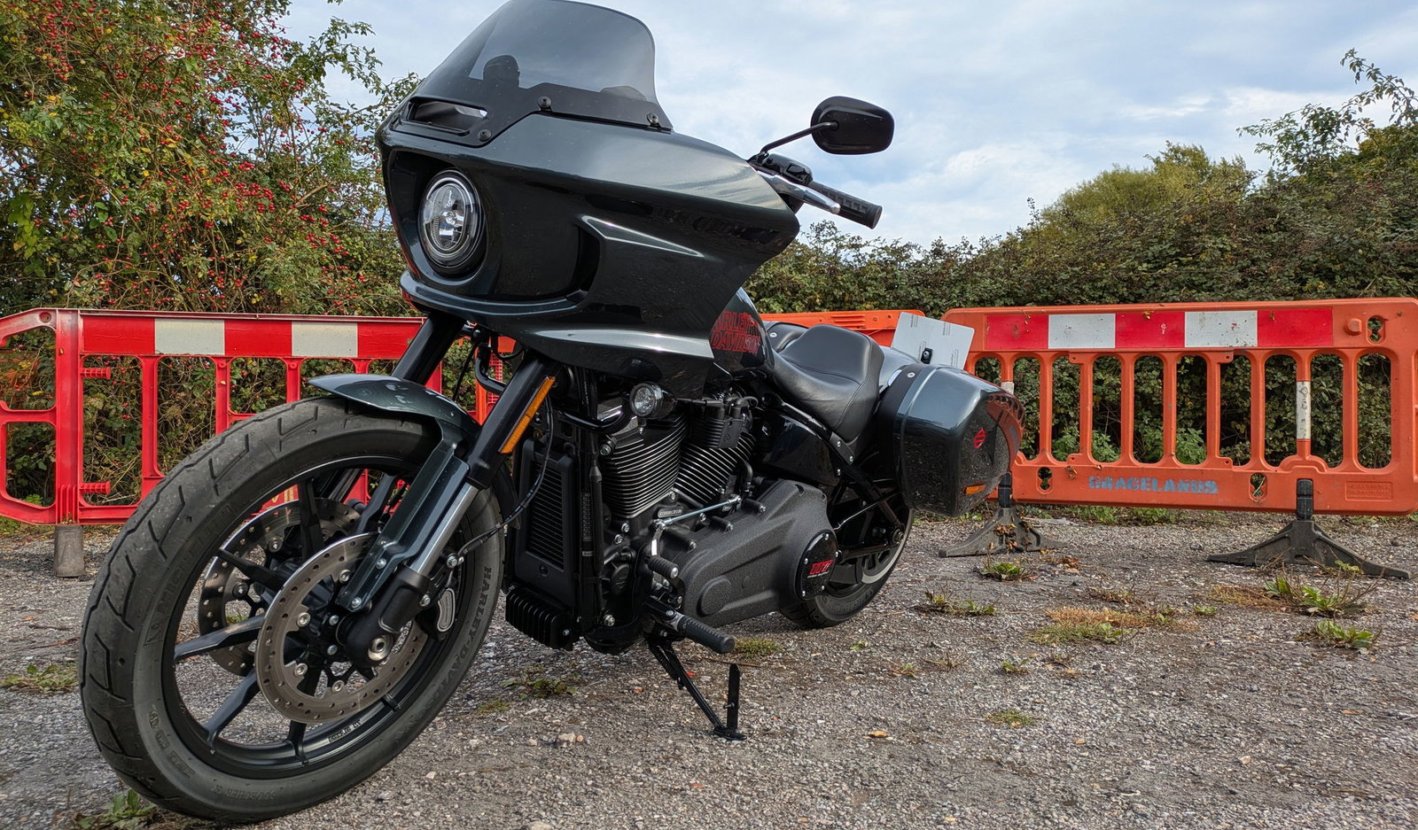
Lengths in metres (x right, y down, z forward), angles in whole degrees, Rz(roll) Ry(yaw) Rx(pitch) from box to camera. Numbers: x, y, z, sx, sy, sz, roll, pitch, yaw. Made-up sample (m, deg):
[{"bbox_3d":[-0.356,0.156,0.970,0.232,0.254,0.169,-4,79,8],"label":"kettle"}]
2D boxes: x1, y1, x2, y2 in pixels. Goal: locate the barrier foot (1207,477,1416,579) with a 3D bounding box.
[{"bbox_3d":[2.234,0.405,3.832,0.650,0.320,0.120,1,2,31],"label":"barrier foot"}]

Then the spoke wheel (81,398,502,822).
[{"bbox_3d":[-0.604,0.301,1.599,0.110,0.676,0.676,18,12,36],"label":"spoke wheel"}]

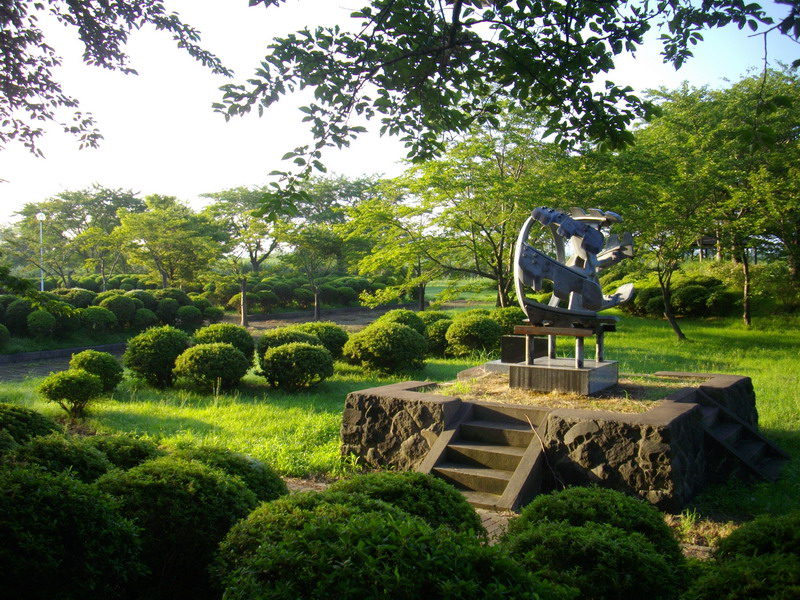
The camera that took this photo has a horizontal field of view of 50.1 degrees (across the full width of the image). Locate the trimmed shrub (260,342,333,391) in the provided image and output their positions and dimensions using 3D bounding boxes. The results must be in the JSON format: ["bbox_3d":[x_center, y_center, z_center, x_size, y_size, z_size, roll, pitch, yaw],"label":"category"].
[{"bbox_3d":[-1.761,1.119,14.769,1.259,0.773,1.222,0,2,-7],"label":"trimmed shrub"}]

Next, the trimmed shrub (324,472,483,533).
[{"bbox_3d":[0.047,1.593,5.800,1.092,0.800,1.092,0,2,1],"label":"trimmed shrub"}]

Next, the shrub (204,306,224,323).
[{"bbox_3d":[-6.725,0.549,31.000,0.760,0.600,0.750,-1,3,-12],"label":"shrub"}]

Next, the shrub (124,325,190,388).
[{"bbox_3d":[-4.566,1.063,16.100,1.260,1.180,1.250,-1,3,-16],"label":"shrub"}]

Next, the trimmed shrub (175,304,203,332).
[{"bbox_3d":[-6.025,0.520,24.430,0.714,0.726,0.714,0,3,-14],"label":"trimmed shrub"}]

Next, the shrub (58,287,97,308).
[{"bbox_3d":[-11.692,0.181,31.000,1.400,1.150,1.400,-2,3,-21],"label":"shrub"}]

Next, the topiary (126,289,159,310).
[{"bbox_3d":[-8.919,0.122,29.521,1.104,0.970,1.104,-1,3,-17],"label":"topiary"}]

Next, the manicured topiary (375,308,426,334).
[{"bbox_3d":[-0.013,0.756,22.300,1.460,1.069,1.460,0,2,0],"label":"manicured topiary"}]

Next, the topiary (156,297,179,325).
[{"bbox_3d":[-7.445,0.370,27.500,0.772,0.900,0.772,0,2,-15],"label":"topiary"}]

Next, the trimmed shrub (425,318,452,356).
[{"bbox_3d":[1.046,0.934,21.300,0.872,0.947,0.872,0,2,3],"label":"trimmed shrub"}]

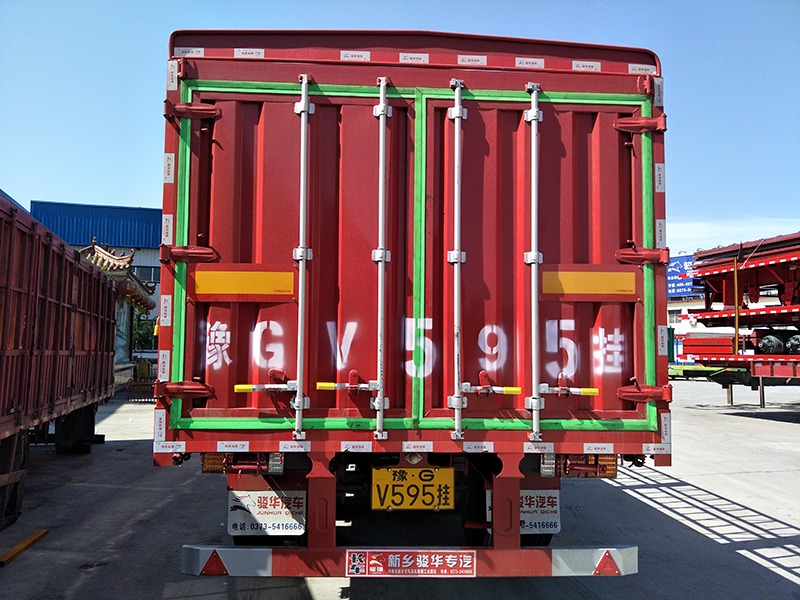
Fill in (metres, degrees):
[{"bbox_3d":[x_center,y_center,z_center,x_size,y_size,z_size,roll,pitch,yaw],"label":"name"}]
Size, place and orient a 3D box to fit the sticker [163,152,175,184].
[{"bbox_3d":[-1.139,-0.650,2.745,0.050,0.150,0.006,1,-3,-3],"label":"sticker"}]

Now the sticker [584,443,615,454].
[{"bbox_3d":[0.989,0.736,2.762,0.150,0.050,0.010,1,-3,-3],"label":"sticker"}]

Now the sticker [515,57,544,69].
[{"bbox_3d":[0.671,-1.218,2.857,0.150,0.052,0.010,1,-3,-2],"label":"sticker"}]

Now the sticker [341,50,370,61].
[{"bbox_3d":[-0.227,-1.247,2.836,0.150,0.050,0.006,1,-3,-3],"label":"sticker"}]

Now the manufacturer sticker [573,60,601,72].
[{"bbox_3d":[0.968,-1.205,2.868,0.150,0.052,0.010,1,-3,-2],"label":"manufacturer sticker"}]

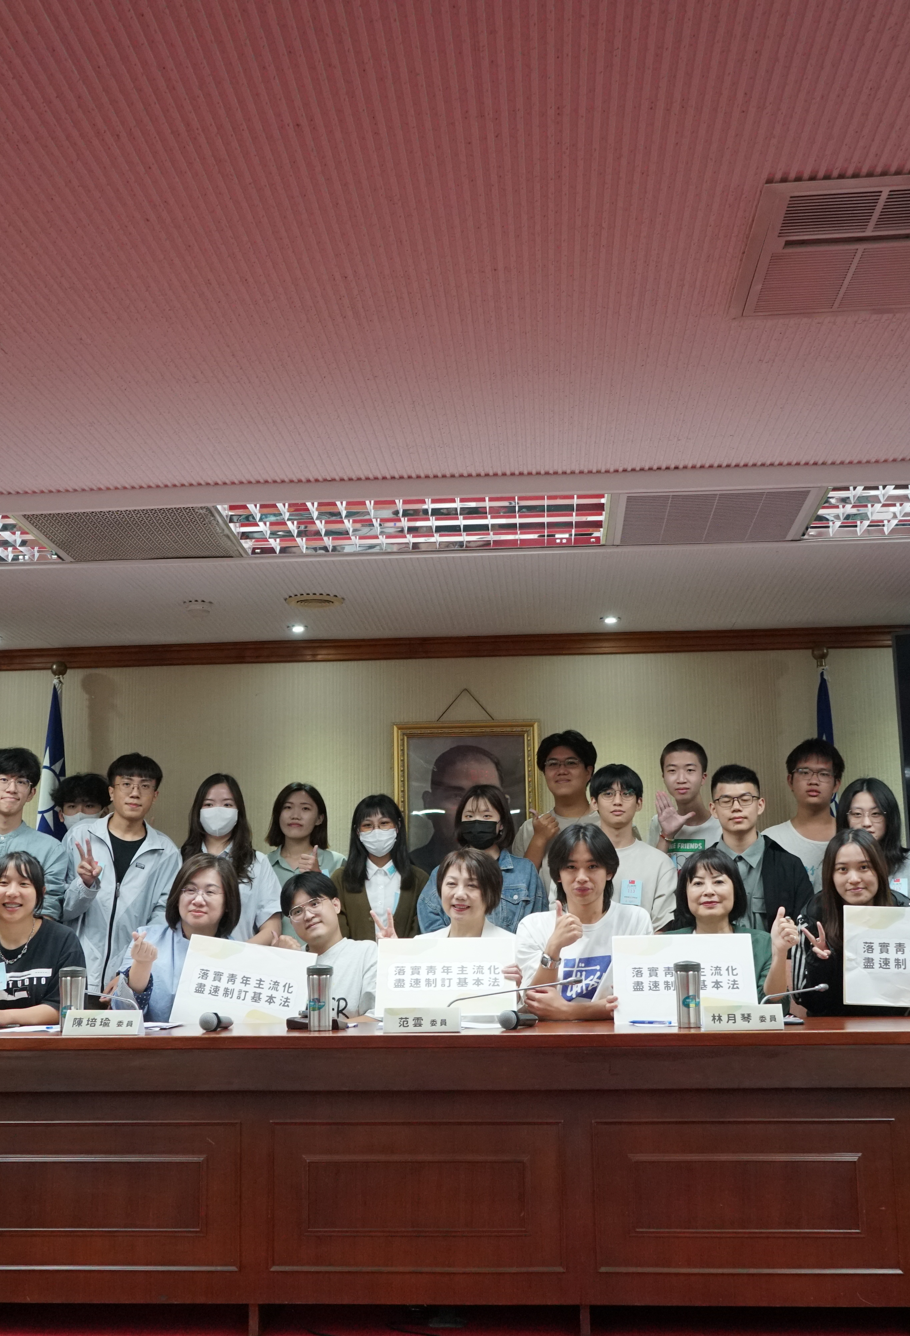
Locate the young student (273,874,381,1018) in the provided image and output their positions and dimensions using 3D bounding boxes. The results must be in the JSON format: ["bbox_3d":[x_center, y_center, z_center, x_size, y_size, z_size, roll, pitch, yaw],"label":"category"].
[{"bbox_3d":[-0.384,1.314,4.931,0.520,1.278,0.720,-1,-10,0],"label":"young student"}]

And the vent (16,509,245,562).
[{"bbox_3d":[-1.047,-0.434,4.946,0.640,0.040,0.580,-1,-11,3],"label":"vent"}]

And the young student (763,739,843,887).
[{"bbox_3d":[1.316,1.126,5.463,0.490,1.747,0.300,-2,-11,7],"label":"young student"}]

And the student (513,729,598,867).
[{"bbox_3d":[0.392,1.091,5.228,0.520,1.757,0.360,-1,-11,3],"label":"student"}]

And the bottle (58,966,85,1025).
[{"bbox_3d":[-1.129,0.981,4.449,0.076,0.189,0.076,-1,-11,4],"label":"bottle"}]

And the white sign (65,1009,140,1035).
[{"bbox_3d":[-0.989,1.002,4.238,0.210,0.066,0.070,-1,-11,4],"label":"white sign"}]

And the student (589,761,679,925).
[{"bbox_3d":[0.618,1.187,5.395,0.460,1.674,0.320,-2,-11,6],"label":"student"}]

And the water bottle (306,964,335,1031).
[{"bbox_3d":[-0.380,0.941,4.281,0.075,0.182,0.075,-1,-11,3],"label":"water bottle"}]

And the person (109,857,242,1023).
[{"bbox_3d":[-0.846,1.209,4.617,0.520,1.286,0.680,0,-11,-3],"label":"person"}]

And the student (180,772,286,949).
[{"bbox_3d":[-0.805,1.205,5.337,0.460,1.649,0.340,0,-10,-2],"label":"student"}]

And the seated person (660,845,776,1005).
[{"bbox_3d":[0.823,1.222,4.673,0.520,1.325,0.780,-2,-11,4],"label":"seated person"}]

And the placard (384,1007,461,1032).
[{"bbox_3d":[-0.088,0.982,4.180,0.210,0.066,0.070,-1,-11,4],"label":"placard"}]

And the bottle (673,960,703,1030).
[{"bbox_3d":[0.658,0.923,4.241,0.075,0.186,0.075,-1,-11,3],"label":"bottle"}]

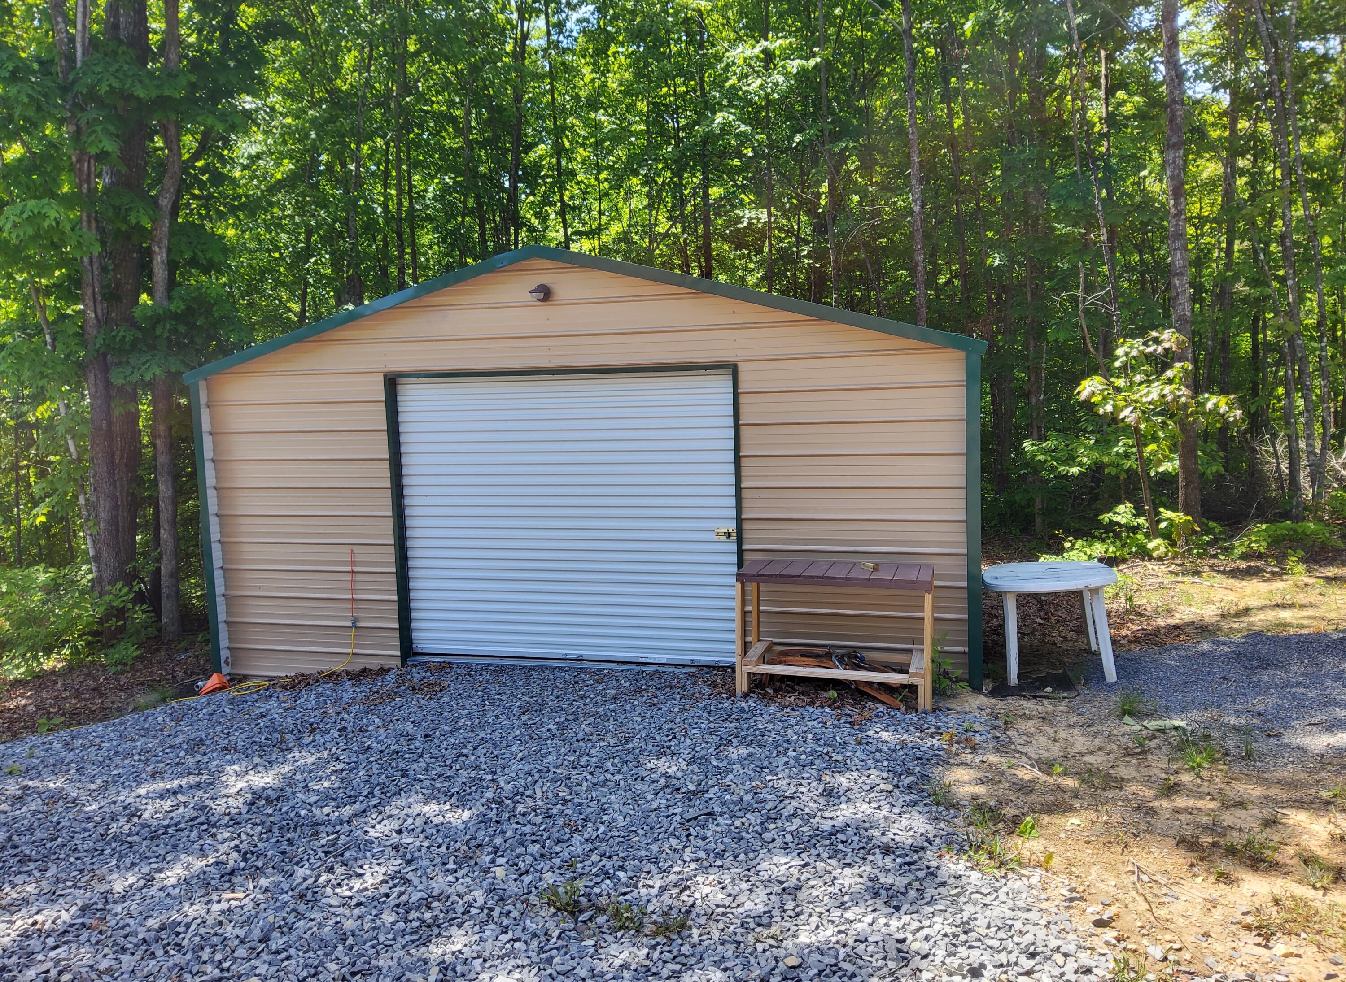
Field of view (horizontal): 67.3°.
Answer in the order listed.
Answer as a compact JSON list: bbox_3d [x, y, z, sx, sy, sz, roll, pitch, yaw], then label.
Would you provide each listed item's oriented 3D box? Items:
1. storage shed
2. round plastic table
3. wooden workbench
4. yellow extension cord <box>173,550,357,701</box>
[{"bbox_3d":[-0.107,-0.541,10.684,6.217,3.297,6.534,0,7,15],"label":"storage shed"},{"bbox_3d":[2.669,0.921,7.137,0.886,0.703,0.886,-3,6,15],"label":"round plastic table"},{"bbox_3d":[1.099,0.916,6.738,1.233,0.804,0.578,0,7,15],"label":"wooden workbench"},{"bbox_3d":[-3.269,1.088,8.055,1.416,1.158,0.544,0,7,15],"label":"yellow extension cord"}]

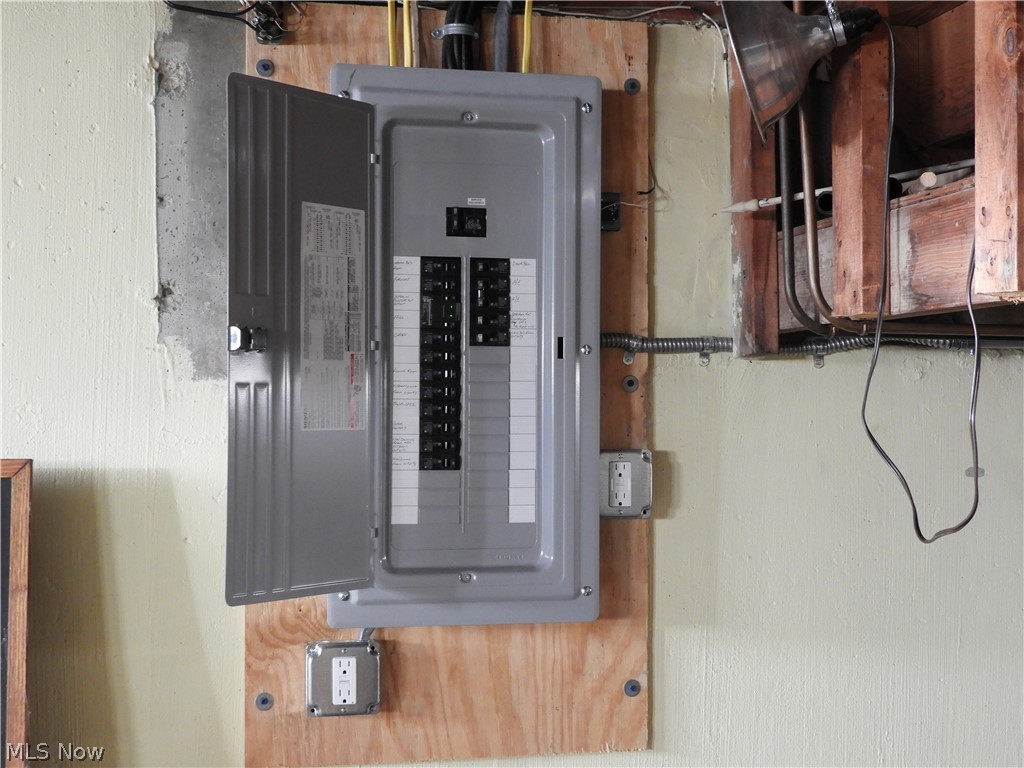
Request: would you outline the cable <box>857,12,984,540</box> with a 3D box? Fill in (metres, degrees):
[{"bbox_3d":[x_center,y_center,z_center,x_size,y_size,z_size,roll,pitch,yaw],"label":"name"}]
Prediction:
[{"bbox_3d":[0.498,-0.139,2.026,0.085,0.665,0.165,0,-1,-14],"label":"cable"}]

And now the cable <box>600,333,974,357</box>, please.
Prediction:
[{"bbox_3d":[0.437,-0.062,2.546,0.635,0.035,0.030,0,-1,-14],"label":"cable"}]

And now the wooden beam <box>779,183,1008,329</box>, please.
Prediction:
[{"bbox_3d":[0.515,-0.166,2.206,0.040,0.150,0.710,0,-1,-14],"label":"wooden beam"}]

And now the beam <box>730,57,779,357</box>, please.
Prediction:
[{"bbox_3d":[0.375,-0.295,2.520,0.040,0.500,0.089,0,-1,-14],"label":"beam"}]

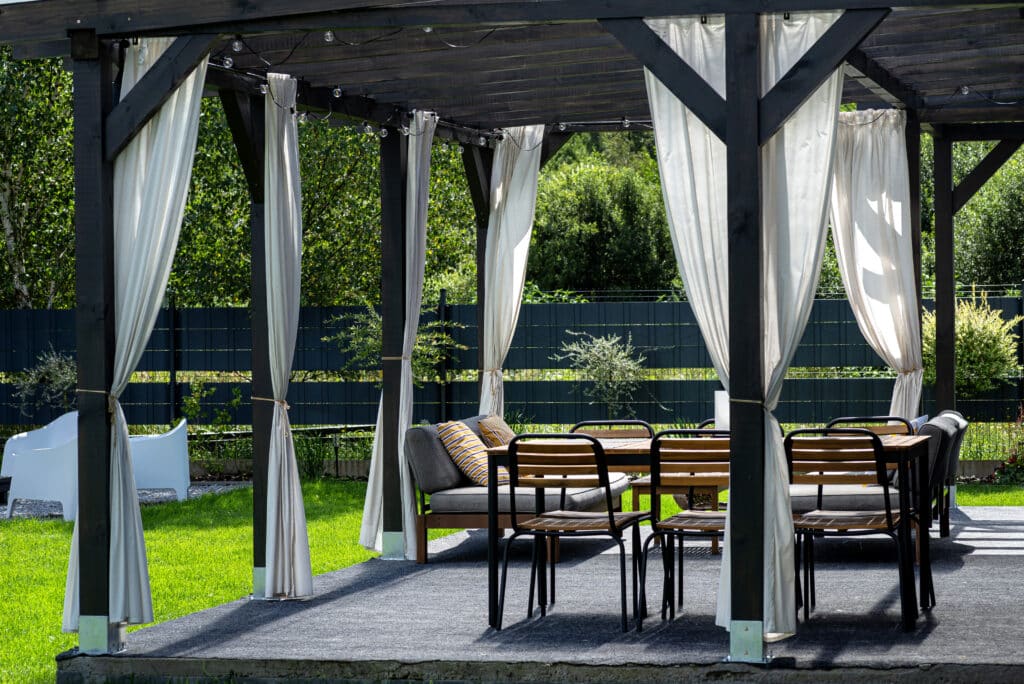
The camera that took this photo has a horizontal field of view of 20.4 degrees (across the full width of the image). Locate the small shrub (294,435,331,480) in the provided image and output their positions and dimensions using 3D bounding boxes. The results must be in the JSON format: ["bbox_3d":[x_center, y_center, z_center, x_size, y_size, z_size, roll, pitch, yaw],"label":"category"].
[{"bbox_3d":[-1.869,1.071,26.400,0.360,0.430,0.330,-1,0,0],"label":"small shrub"}]

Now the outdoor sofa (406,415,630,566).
[{"bbox_3d":[0.084,0.797,15.961,0.880,0.740,1.930,-1,0,13],"label":"outdoor sofa"}]

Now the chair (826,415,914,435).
[{"bbox_3d":[1.528,0.755,12.259,0.540,0.820,0.660,-1,0,13],"label":"chair"}]

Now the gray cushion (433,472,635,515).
[{"bbox_3d":[0.110,0.833,15.714,0.750,0.120,1.530,-1,0,13],"label":"gray cushion"}]

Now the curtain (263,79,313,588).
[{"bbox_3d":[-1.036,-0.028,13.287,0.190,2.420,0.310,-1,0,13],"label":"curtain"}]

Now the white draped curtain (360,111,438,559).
[{"bbox_3d":[-0.626,-0.043,15.635,0.350,2.420,0.450,-1,0,13],"label":"white draped curtain"}]

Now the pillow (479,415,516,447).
[{"bbox_3d":[0.028,0.622,16.219,0.150,0.440,0.460,-39,-8,10],"label":"pillow"}]

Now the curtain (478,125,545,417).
[{"bbox_3d":[-0.033,-0.094,17.300,0.430,2.420,0.210,-1,0,14],"label":"curtain"}]

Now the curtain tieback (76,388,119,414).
[{"bbox_3d":[-1.614,0.233,11.103,0.150,0.105,0.150,-1,0,13],"label":"curtain tieback"}]

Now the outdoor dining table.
[{"bbox_3d":[0.853,0.800,12.065,1.768,0.740,0.929,-1,0,13],"label":"outdoor dining table"}]

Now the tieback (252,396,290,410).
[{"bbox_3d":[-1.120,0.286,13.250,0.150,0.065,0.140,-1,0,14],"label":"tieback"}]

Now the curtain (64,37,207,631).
[{"bbox_3d":[-1.499,-0.034,11.330,0.500,2.340,0.220,-1,0,14],"label":"curtain"}]

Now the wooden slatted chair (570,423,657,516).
[{"bbox_3d":[0.374,0.768,12.480,0.540,0.820,0.660,-1,0,13],"label":"wooden slatted chair"}]

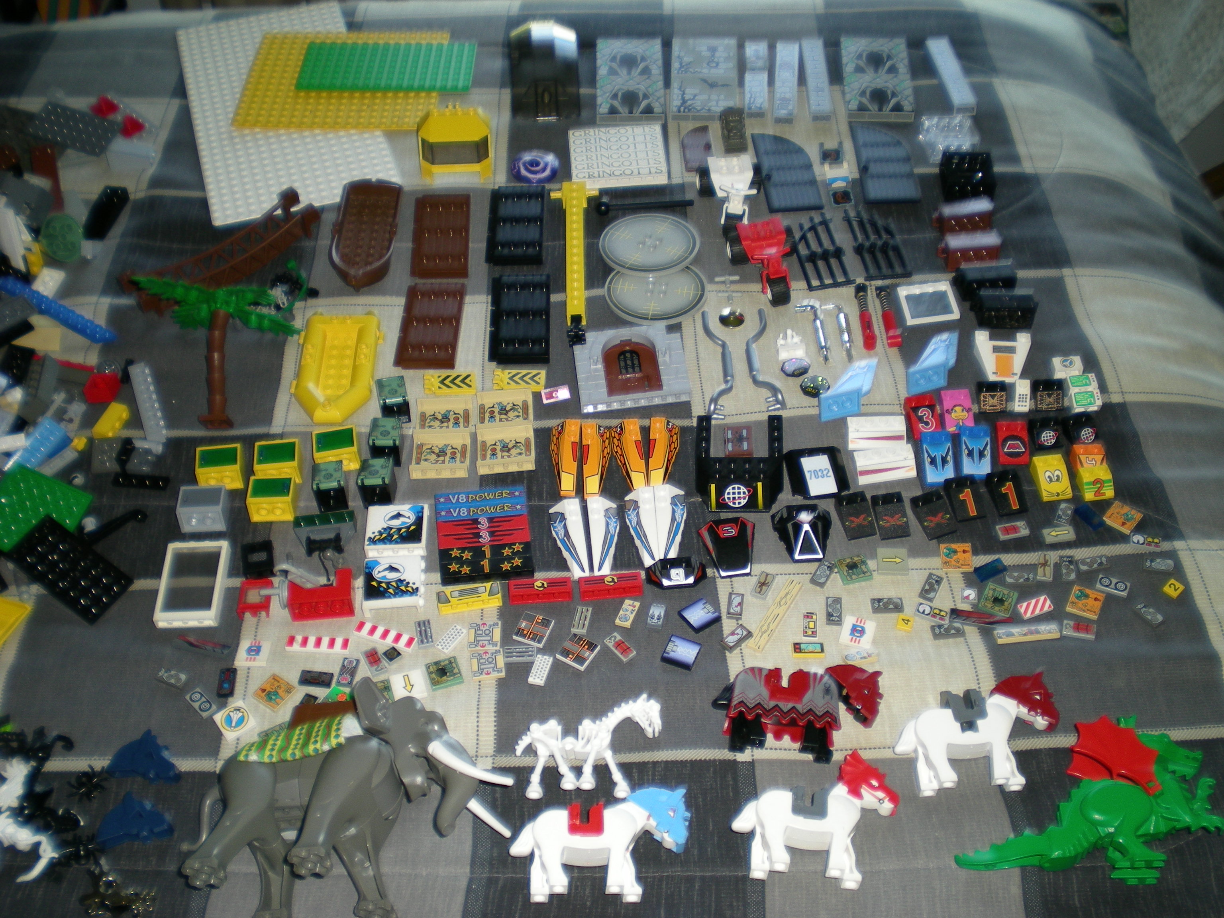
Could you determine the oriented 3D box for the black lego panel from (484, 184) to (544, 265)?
[{"bbox_3d":[-0.063,-0.155,0.888,0.036,0.008,0.072,-1,48,0],"label":"black lego panel"}]

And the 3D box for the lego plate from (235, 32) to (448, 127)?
[{"bbox_3d":[-0.200,-0.283,1.003,0.144,0.004,0.127,0,49,0],"label":"lego plate"}]

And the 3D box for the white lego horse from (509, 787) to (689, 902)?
[{"bbox_3d":[-0.005,0.170,0.601,0.081,0.017,0.052,0,49,0],"label":"white lego horse"}]

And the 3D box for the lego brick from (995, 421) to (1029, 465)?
[{"bbox_3d":[0.225,-0.009,0.752,0.016,0.011,0.024,1,48,3],"label":"lego brick"}]

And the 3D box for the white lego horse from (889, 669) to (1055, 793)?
[{"bbox_3d":[0.172,0.128,0.634,0.081,0.017,0.061,0,49,1],"label":"white lego horse"}]

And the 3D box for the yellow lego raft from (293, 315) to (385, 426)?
[{"bbox_3d":[-0.163,-0.055,0.800,0.049,0.015,0.090,-2,49,-1],"label":"yellow lego raft"}]

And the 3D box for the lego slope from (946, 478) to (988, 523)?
[{"bbox_3d":[0.195,0.021,0.739,0.016,0.011,0.024,-8,50,-7],"label":"lego slope"}]

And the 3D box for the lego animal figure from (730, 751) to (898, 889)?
[{"bbox_3d":[0.092,0.159,0.609,0.075,0.017,0.064,4,49,4],"label":"lego animal figure"}]

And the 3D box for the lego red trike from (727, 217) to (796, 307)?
[{"bbox_3d":[0.101,-0.124,0.844,0.045,0.029,0.066,-8,50,-7],"label":"lego red trike"}]

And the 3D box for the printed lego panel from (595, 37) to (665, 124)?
[{"bbox_3d":[0.013,-0.278,0.987,0.048,0.008,0.098,0,49,0],"label":"printed lego panel"}]

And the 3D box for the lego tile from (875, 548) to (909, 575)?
[{"bbox_3d":[0.148,0.054,0.707,0.016,0.003,0.016,2,46,5],"label":"lego tile"}]

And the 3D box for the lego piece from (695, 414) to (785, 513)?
[{"bbox_3d":[0.071,0.003,0.745,0.048,0.011,0.064,1,49,3],"label":"lego piece"}]

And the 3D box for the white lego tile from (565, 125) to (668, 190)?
[{"bbox_3d":[0.004,-0.209,0.928,0.064,0.007,0.052,-4,49,-1],"label":"white lego tile"}]

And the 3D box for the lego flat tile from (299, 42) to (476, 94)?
[{"bbox_3d":[-0.168,-0.294,1.007,0.128,0.005,0.064,1,45,0],"label":"lego flat tile"}]

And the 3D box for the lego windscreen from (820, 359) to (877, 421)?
[{"bbox_3d":[0.140,-0.044,0.790,0.049,0.016,0.036,-11,40,-9],"label":"lego windscreen"}]

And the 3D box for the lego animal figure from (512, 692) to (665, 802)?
[{"bbox_3d":[-0.011,0.133,0.632,0.069,0.017,0.051,0,49,1],"label":"lego animal figure"}]

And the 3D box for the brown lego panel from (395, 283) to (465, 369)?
[{"bbox_3d":[-0.112,-0.083,0.827,0.039,0.009,0.072,0,49,1],"label":"brown lego panel"}]

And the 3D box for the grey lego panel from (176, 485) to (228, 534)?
[{"bbox_3d":[-0.221,0.027,0.728,0.024,0.016,0.020,-2,49,-1],"label":"grey lego panel"}]

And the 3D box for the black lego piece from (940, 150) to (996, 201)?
[{"bbox_3d":[0.236,-0.187,0.890,0.033,0.021,0.029,2,49,4],"label":"black lego piece"}]

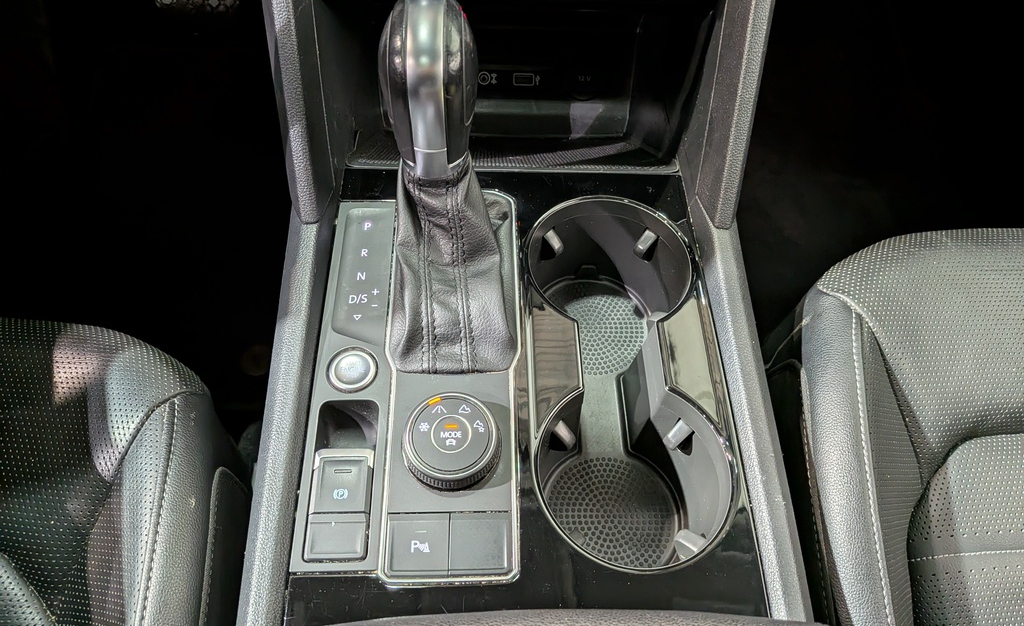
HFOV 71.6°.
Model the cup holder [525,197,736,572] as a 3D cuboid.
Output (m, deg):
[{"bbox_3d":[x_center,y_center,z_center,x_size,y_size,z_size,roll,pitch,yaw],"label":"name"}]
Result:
[{"bbox_3d":[0.059,0.040,0.412,0.102,0.068,0.222,1,60,-3],"label":"cup holder"}]

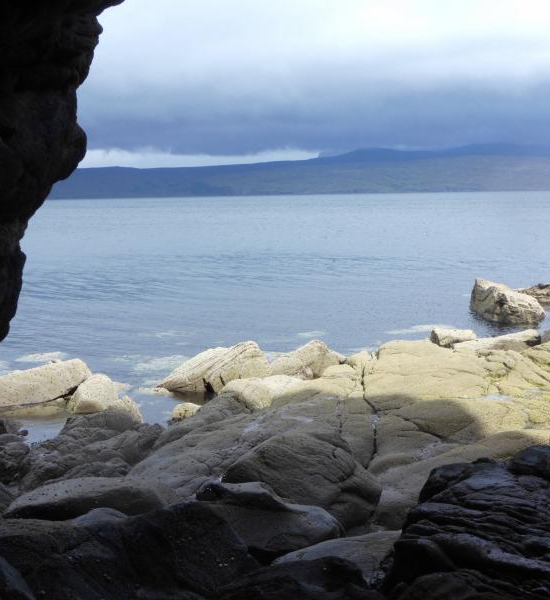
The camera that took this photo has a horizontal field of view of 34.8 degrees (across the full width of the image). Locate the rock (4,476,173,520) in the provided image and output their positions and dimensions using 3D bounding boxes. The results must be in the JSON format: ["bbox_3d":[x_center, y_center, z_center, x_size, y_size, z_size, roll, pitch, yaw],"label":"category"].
[{"bbox_3d":[-1.320,1.455,6.300,1.150,0.280,0.550,-2,7,-8],"label":"rock"}]

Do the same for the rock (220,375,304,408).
[{"bbox_3d":[-0.130,1.110,10.500,0.960,0.320,0.750,-1,7,0],"label":"rock"}]

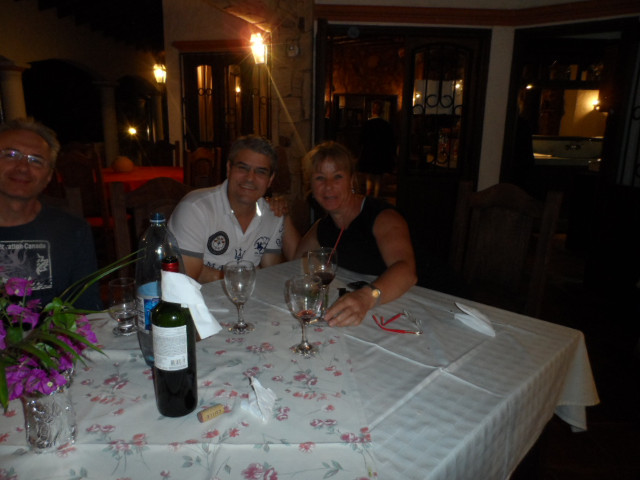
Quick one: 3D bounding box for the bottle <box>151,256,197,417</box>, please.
[{"bbox_3d":[-0.278,0.181,0.848,0.076,0.300,0.076,1,12,0],"label":"bottle"}]

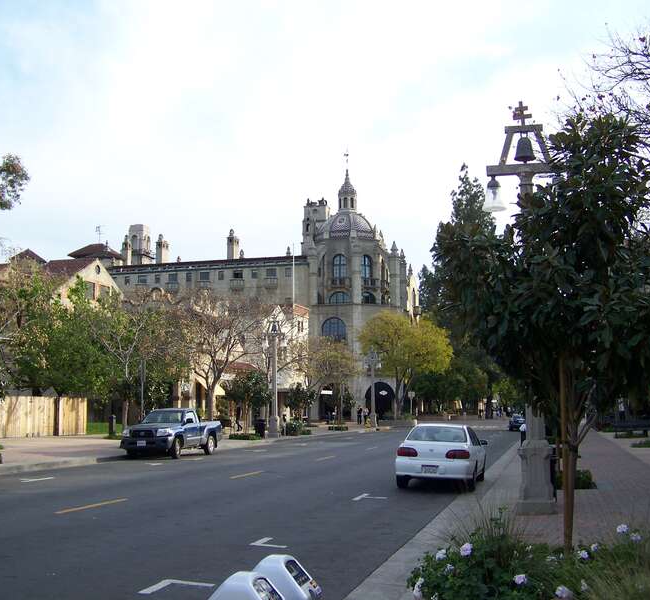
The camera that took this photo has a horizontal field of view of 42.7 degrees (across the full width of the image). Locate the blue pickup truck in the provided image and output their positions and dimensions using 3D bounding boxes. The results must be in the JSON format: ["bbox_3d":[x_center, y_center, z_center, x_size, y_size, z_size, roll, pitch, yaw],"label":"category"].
[{"bbox_3d":[-5.350,4.692,29.651,1.860,1.690,4.860,-2,-8,15],"label":"blue pickup truck"}]

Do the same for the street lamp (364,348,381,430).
[{"bbox_3d":[3.973,7.098,67.739,1.420,6.700,0.680,-2,-8,15],"label":"street lamp"}]

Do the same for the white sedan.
[{"bbox_3d":[2.857,3.720,20.116,1.740,1.410,4.680,-2,-8,14],"label":"white sedan"}]

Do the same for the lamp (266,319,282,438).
[{"bbox_3d":[-2.796,4.116,45.439,1.420,6.700,0.680,-2,-8,15],"label":"lamp"}]

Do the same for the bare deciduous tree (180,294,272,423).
[{"bbox_3d":[-5.628,3.675,47.537,5.300,8.200,5.200,0,-8,0],"label":"bare deciduous tree"}]

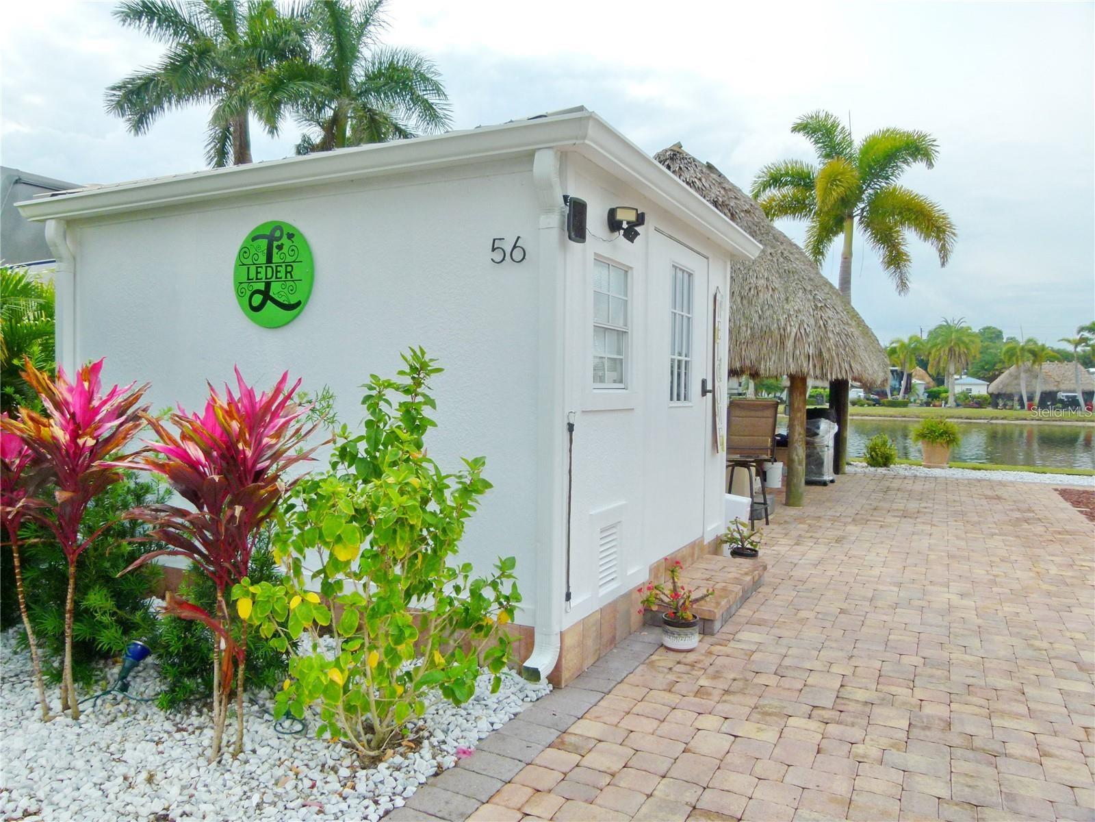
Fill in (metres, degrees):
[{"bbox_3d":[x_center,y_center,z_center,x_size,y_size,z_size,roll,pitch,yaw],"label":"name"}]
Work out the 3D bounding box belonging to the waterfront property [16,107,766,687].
[{"bbox_3d":[-0.853,-0.273,5.797,4.059,2.950,3.517,1,2,26],"label":"waterfront property"}]

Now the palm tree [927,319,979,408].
[{"bbox_3d":[39.996,-4.683,78.000,5.100,8.700,5.100,1,2,27],"label":"palm tree"}]

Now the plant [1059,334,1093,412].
[{"bbox_3d":[48.764,-3.593,73.000,3.200,7.000,3.100,1,2,31],"label":"plant"}]

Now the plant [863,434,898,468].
[{"bbox_3d":[6.236,0.736,14.800,0.630,0.620,0.600,1,2,22],"label":"plant"}]

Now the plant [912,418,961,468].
[{"bbox_3d":[7.277,0.600,14.800,0.920,0.920,0.900,1,2,27],"label":"plant"}]

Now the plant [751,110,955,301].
[{"bbox_3d":[5.823,-2.311,15.100,3.700,6.500,3.500,1,2,22],"label":"plant"}]

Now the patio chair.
[{"bbox_3d":[2.010,0.545,8.032,0.570,1.270,0.640,0,2,-13],"label":"patio chair"}]

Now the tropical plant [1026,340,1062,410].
[{"bbox_3d":[47.017,-3.448,75.000,3.300,6.600,3.200,1,2,31],"label":"tropical plant"}]

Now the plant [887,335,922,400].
[{"bbox_3d":[35.680,-4.059,79.000,3.500,7.000,3.500,1,2,27],"label":"plant"}]

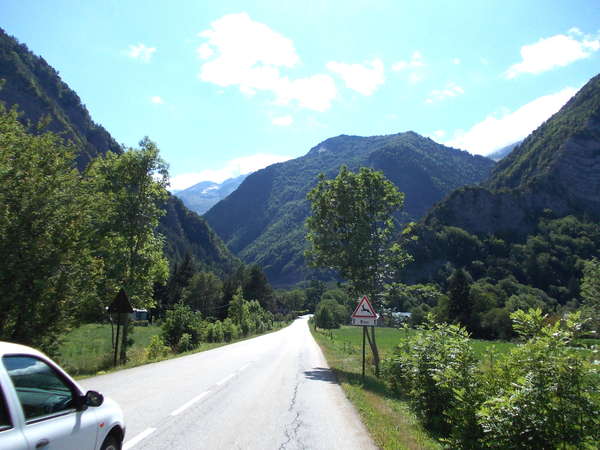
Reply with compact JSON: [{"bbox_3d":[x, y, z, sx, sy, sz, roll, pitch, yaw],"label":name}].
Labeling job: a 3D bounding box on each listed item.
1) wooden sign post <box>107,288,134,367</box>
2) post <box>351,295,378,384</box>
[{"bbox_3d":[-6.862,3.913,18.501,0.970,2.930,0.100,0,-11,9],"label":"wooden sign post"},{"bbox_3d":[2.402,4.178,17.988,0.980,3.110,0.100,2,-11,1],"label":"post"}]

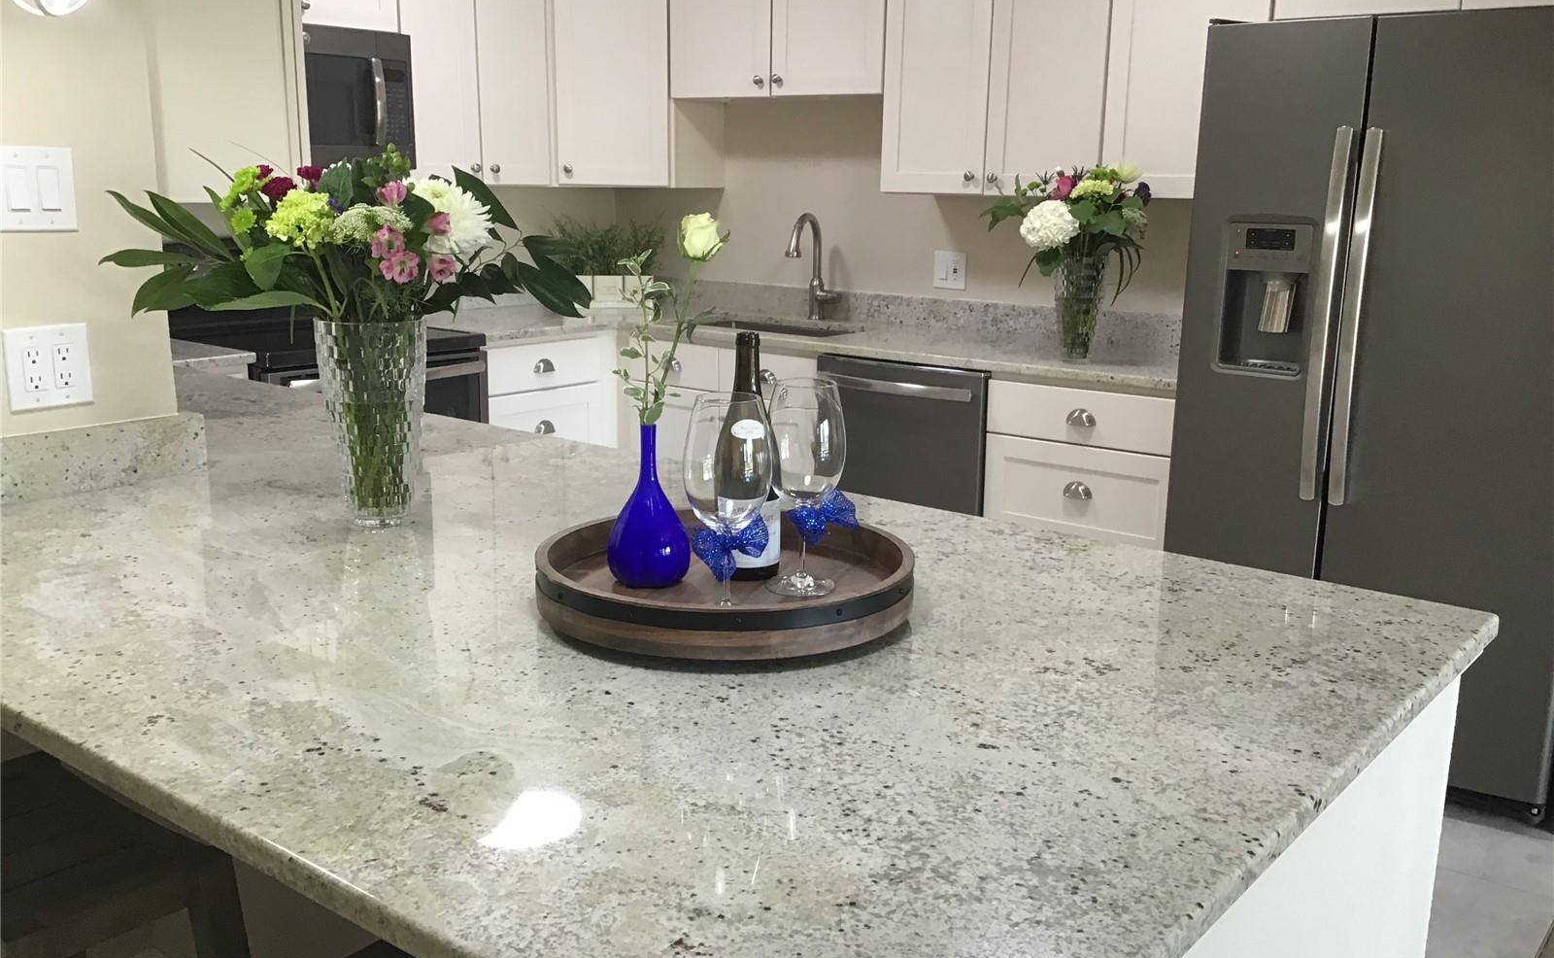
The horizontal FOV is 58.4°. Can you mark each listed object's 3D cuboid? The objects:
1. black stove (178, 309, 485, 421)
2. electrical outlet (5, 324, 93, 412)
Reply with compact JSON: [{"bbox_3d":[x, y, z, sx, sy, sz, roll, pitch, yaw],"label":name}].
[{"bbox_3d":[-1.407,-0.123,4.337,0.680,1.170,0.760,11,15,38],"label":"black stove"},{"bbox_3d":[-1.129,-0.172,2.167,0.010,0.127,0.123,10,15,38],"label":"electrical outlet"}]

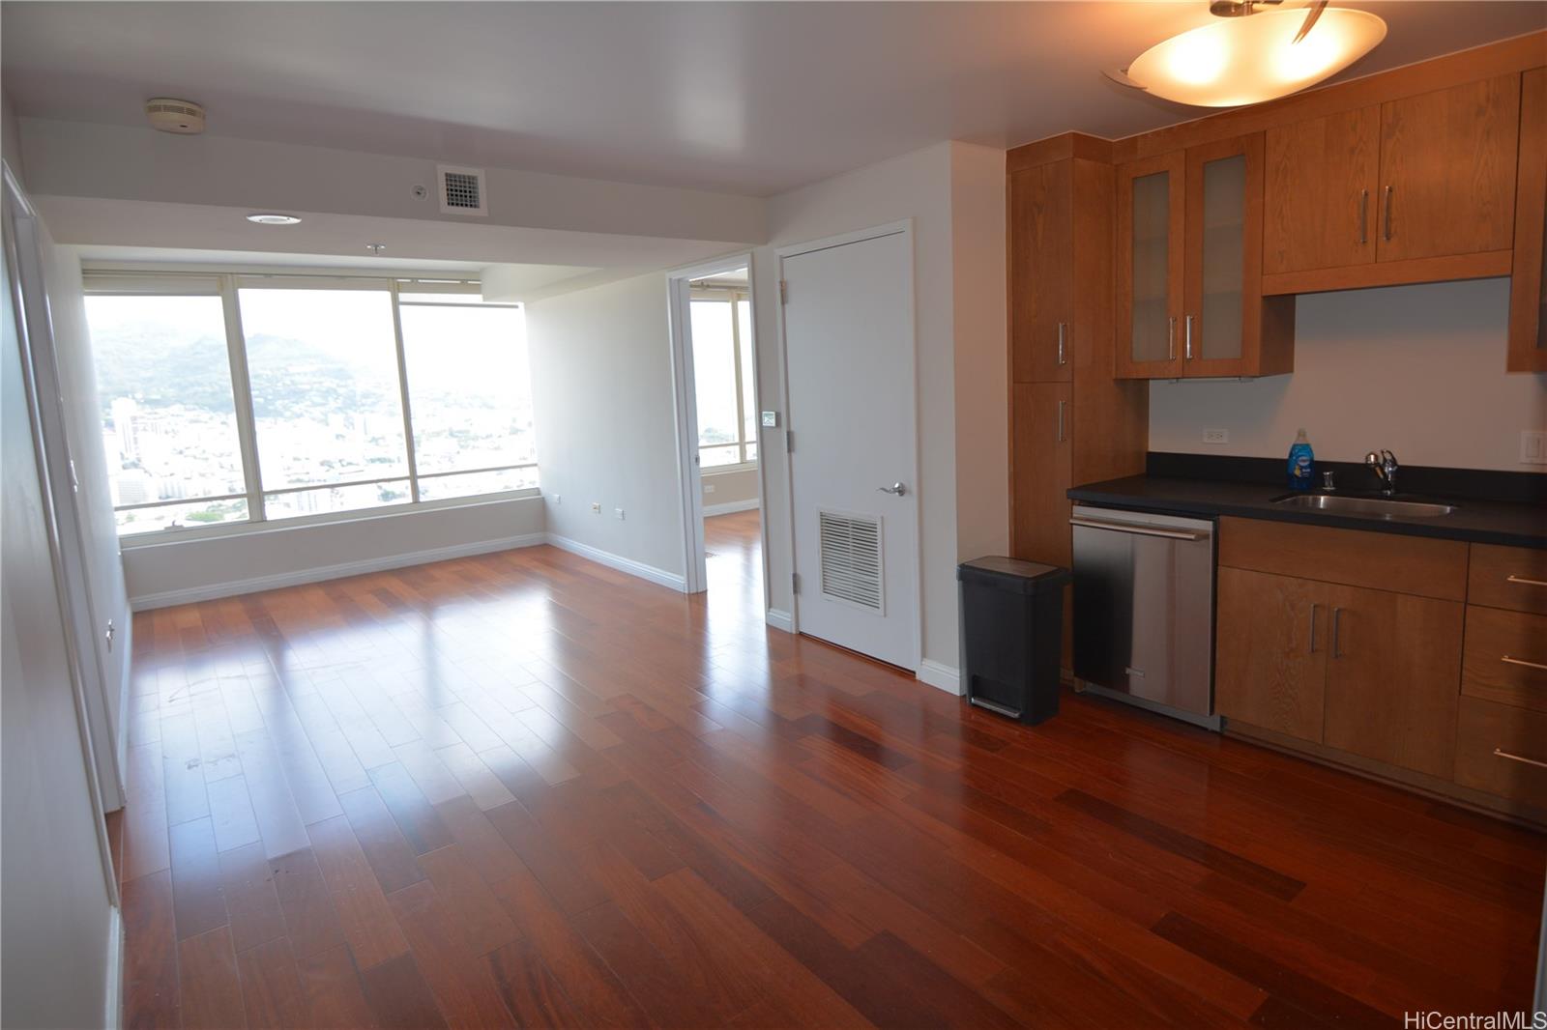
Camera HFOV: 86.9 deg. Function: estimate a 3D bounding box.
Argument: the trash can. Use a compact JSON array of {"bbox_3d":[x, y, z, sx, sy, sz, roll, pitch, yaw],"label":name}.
[{"bbox_3d":[1.033,0.529,3.547,0.260,0.630,0.410,-10,12,-36],"label":"trash can"}]

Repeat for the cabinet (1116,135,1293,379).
[{"bbox_3d":[1.768,-1.021,3.357,0.320,0.895,0.595,-10,12,-36],"label":"cabinet"}]

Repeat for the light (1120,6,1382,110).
[{"bbox_3d":[1.197,-1.194,2.058,0.560,0.260,0.560,-10,12,-36],"label":"light"}]

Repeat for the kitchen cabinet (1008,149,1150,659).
[{"bbox_3d":[1.397,-0.422,3.742,0.610,2.345,0.325,-10,12,-36],"label":"kitchen cabinet"}]

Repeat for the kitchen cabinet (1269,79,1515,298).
[{"bbox_3d":[2.147,-1.081,2.820,0.320,0.585,0.710,-10,12,-36],"label":"kitchen cabinet"}]

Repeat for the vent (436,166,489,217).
[{"bbox_3d":[-1.347,-1.406,3.549,0.200,0.194,0.020,-10,12,-36],"label":"vent"}]

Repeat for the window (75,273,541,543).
[{"bbox_3d":[-3.511,-0.943,6.705,3.110,1.910,0.100,-10,12,-36],"label":"window"}]

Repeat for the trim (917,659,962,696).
[{"bbox_3d":[0.789,0.764,3.869,0.020,0.095,0.265,-10,12,-36],"label":"trim"}]

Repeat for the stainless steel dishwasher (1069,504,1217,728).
[{"bbox_3d":[1.712,0.378,3.495,0.610,0.860,0.610,-10,12,-36],"label":"stainless steel dishwasher"}]

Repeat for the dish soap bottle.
[{"bbox_3d":[2.084,-0.222,3.226,0.090,0.245,0.056,3,11,33],"label":"dish soap bottle"}]

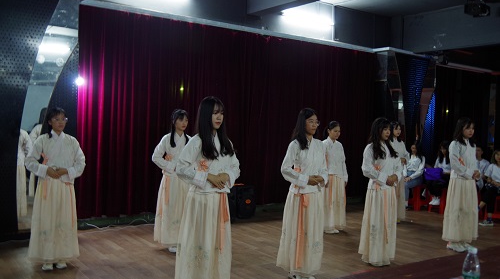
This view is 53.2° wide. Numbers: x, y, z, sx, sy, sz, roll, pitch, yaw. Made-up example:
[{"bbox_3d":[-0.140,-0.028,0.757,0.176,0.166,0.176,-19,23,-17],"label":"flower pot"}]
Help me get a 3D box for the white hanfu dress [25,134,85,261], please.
[{"bbox_3d":[-1.893,0.526,4.866,0.550,1.248,0.430,1,1,-33],"label":"white hanfu dress"}]

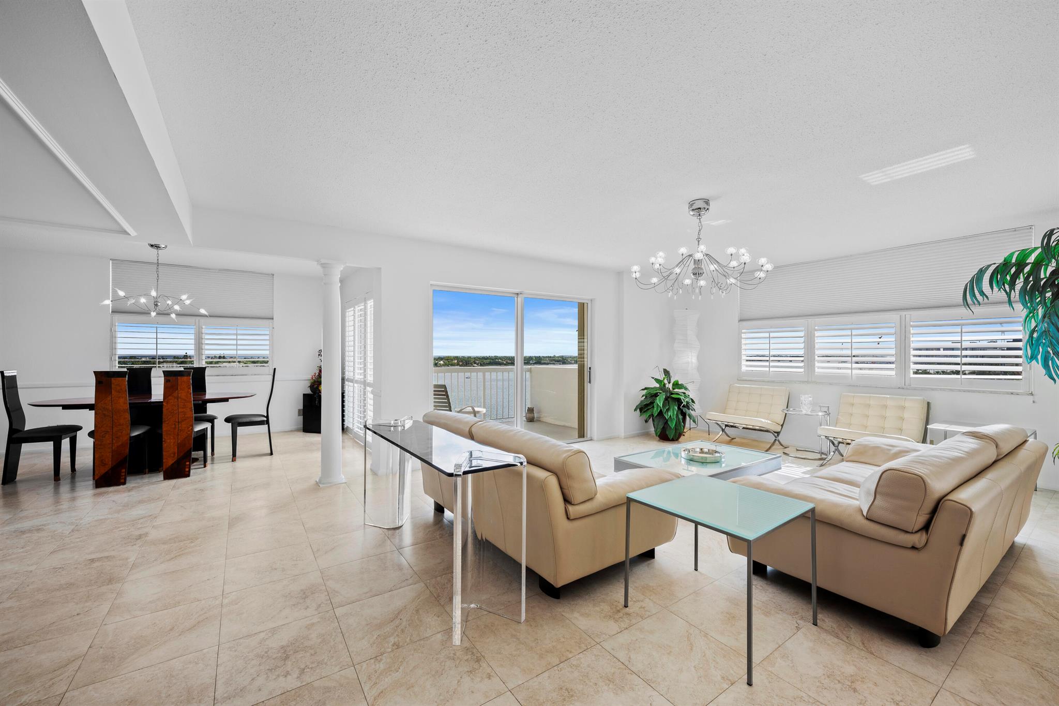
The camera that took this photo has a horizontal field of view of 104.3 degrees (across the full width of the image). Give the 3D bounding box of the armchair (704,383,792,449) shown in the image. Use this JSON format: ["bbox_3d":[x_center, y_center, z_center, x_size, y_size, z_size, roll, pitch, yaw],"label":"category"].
[{"bbox_3d":[2.946,0.869,5.618,0.780,0.790,0.760,0,0,-35],"label":"armchair"}]

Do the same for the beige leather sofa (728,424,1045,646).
[{"bbox_3d":[2.312,0.878,2.585,2.030,0.755,0.990,0,0,-33],"label":"beige leather sofa"}]

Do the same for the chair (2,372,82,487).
[{"bbox_3d":[-4.823,0.717,4.091,0.550,1.080,0.440,0,0,-31],"label":"chair"}]

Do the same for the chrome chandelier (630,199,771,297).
[{"bbox_3d":[1.466,-0.889,3.552,1.114,0.806,1.114,0,0,-35],"label":"chrome chandelier"}]

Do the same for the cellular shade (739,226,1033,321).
[{"bbox_3d":[3.935,-0.846,5.046,0.060,0.720,2.820,0,0,-35],"label":"cellular shade"}]

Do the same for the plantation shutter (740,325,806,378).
[{"bbox_3d":[3.453,-0.020,5.895,0.060,0.730,0.910,0,0,-35],"label":"plantation shutter"}]

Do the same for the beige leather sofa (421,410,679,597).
[{"bbox_3d":[0.009,0.890,3.054,1.114,0.753,1.780,0,0,-35],"label":"beige leather sofa"}]

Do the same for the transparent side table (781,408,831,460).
[{"bbox_3d":[3.446,0.972,5.128,0.510,0.620,0.510,0,0,-35],"label":"transparent side table"}]

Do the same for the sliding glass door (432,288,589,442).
[{"bbox_3d":[-0.117,0.259,5.326,2.420,2.040,0.100,0,0,-35],"label":"sliding glass door"}]

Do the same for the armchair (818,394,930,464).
[{"bbox_3d":[3.787,0.891,4.556,0.780,0.780,0.770,0,0,-35],"label":"armchair"}]

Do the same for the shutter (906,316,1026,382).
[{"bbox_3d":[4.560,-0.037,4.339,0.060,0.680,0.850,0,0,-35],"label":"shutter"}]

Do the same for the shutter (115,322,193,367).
[{"bbox_3d":[-5.130,-0.079,5.673,0.830,0.735,0.060,0,0,-35],"label":"shutter"}]

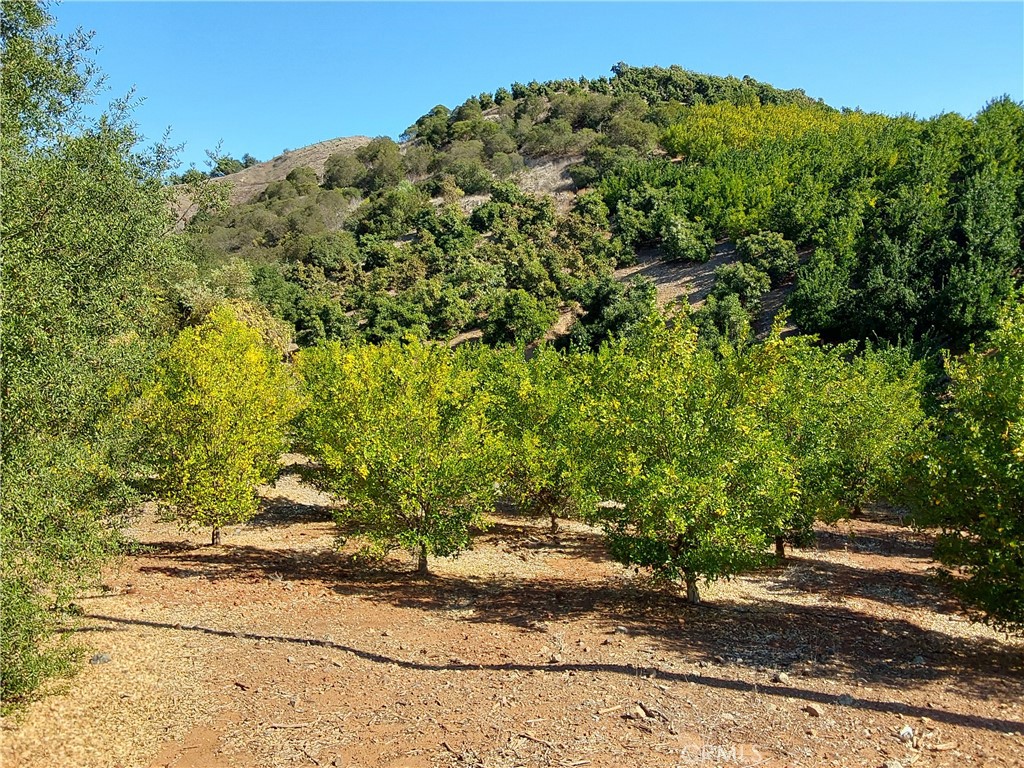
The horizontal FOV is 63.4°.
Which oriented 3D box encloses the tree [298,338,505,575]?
[{"bbox_3d":[-1.521,0.998,11.400,2.780,3.180,2.780,0,2,0],"label":"tree"}]

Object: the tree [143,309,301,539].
[{"bbox_3d":[-4.610,0.641,13.100,2.360,3.720,2.470,0,2,0],"label":"tree"}]

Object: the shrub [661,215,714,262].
[{"bbox_3d":[10.382,-8.607,49.000,3.130,2.780,3.130,0,2,0],"label":"shrub"}]

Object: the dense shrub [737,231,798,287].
[{"bbox_3d":[12.955,-6.364,42.000,3.080,2.780,3.080,0,2,0],"label":"dense shrub"}]

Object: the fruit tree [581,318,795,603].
[{"bbox_3d":[2.161,0.930,10.200,2.580,3.450,2.580,0,2,0],"label":"fruit tree"}]

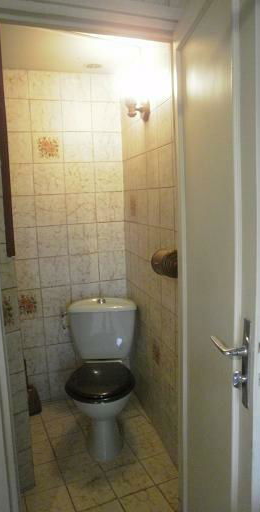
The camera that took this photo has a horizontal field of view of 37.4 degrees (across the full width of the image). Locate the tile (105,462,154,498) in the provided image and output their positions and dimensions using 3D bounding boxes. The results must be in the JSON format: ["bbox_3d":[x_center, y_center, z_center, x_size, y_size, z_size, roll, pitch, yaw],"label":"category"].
[{"bbox_3d":[-0.002,1.116,1.919,0.199,0.010,0.197,-5,9,-22],"label":"tile"}]

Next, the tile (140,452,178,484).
[{"bbox_3d":[0.168,1.086,1.963,0.175,0.010,0.198,-5,9,-22],"label":"tile"}]

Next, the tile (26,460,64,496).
[{"bbox_3d":[-0.444,1.123,1.938,0.197,0.010,0.197,-5,9,-23],"label":"tile"}]

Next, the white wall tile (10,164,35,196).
[{"bbox_3d":[-0.690,-0.484,2.456,0.158,0.203,0.010,-4,8,-17],"label":"white wall tile"}]

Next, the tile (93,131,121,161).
[{"bbox_3d":[-0.145,-0.716,2.535,0.197,0.199,0.010,-4,9,-15],"label":"tile"}]

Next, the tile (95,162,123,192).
[{"bbox_3d":[-0.140,-0.526,2.622,0.200,0.203,0.010,-4,8,-17],"label":"tile"}]

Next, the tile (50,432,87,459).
[{"bbox_3d":[-0.340,1.084,2.190,0.197,0.010,0.197,-5,9,-23],"label":"tile"}]

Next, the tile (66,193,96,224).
[{"bbox_3d":[-0.324,-0.316,2.564,0.198,0.200,0.010,-5,8,-19],"label":"tile"}]

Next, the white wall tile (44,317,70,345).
[{"bbox_3d":[-0.482,0.501,2.614,0.198,0.200,0.010,-5,8,-19],"label":"white wall tile"}]

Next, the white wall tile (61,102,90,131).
[{"bbox_3d":[-0.339,-0.896,2.456,0.197,0.199,0.010,-4,9,-15],"label":"white wall tile"}]

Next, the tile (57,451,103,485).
[{"bbox_3d":[-0.257,1.090,1.988,0.198,0.010,0.198,-5,8,-22],"label":"tile"}]

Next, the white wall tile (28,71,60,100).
[{"bbox_3d":[-0.536,-1.062,2.410,0.198,0.182,0.010,-4,8,-15],"label":"white wall tile"}]

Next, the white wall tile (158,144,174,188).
[{"bbox_3d":[0.175,-0.428,1.837,0.010,0.200,0.196,-4,8,-15],"label":"white wall tile"}]

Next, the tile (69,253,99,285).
[{"bbox_3d":[-0.308,0.087,2.621,0.198,0.200,0.010,-5,8,-19],"label":"tile"}]

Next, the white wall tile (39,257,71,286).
[{"bbox_3d":[-0.499,0.107,2.563,0.198,0.200,0.010,-4,8,-15],"label":"white wall tile"}]

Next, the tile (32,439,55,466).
[{"bbox_3d":[-0.522,1.088,2.106,0.198,0.010,0.198,-5,9,-22],"label":"tile"}]

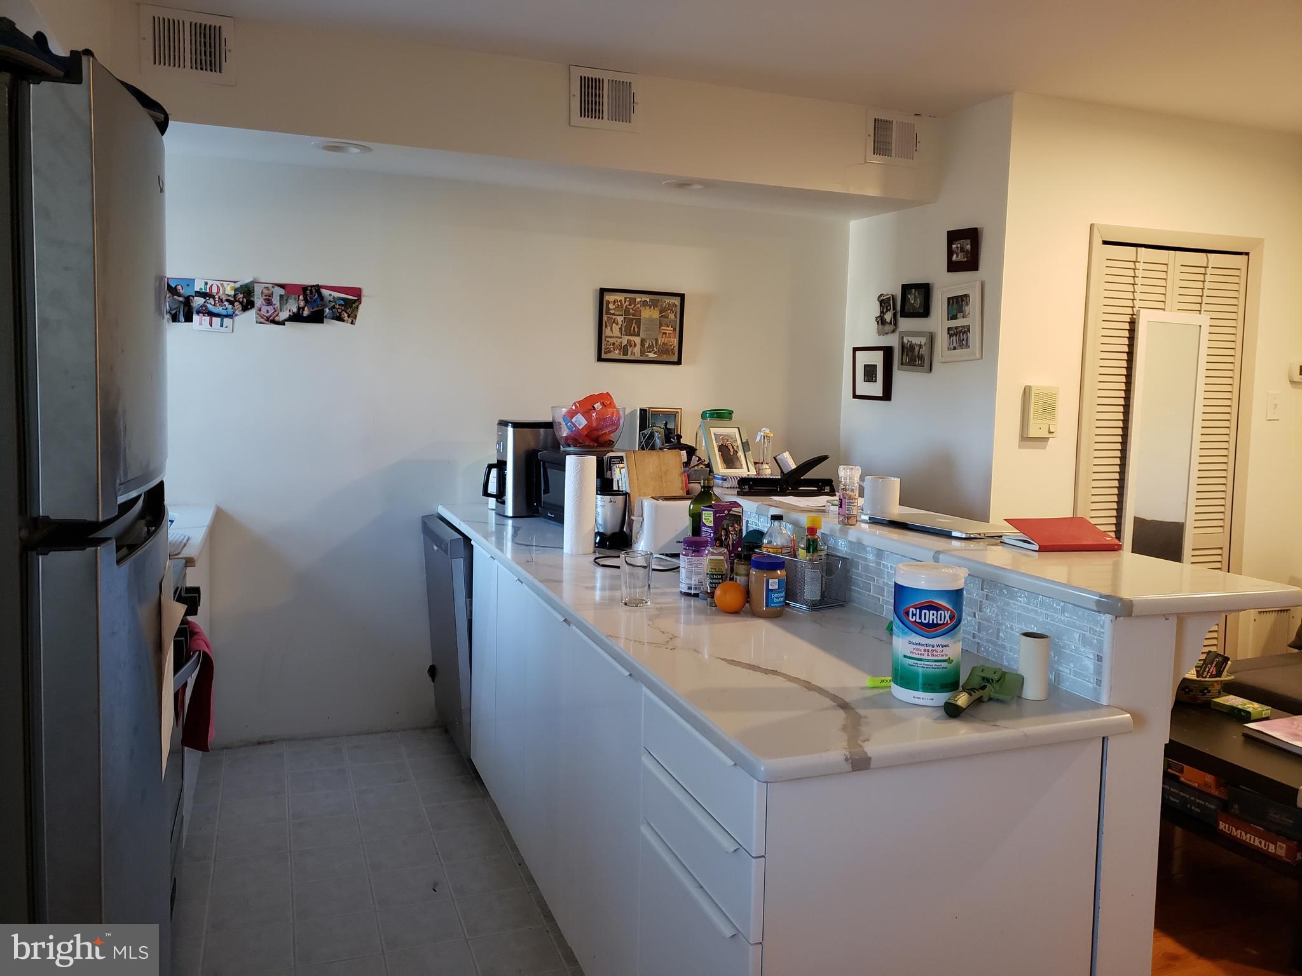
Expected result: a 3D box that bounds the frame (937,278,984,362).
[{"bbox_3d":[1.171,-0.631,3.738,0.022,0.292,0.255,-1,6,-21],"label":"frame"}]

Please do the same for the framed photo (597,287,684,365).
[{"bbox_3d":[-0.037,-0.665,4.052,0.375,0.298,0.022,-1,6,-21],"label":"framed photo"}]

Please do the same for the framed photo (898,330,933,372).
[{"bbox_3d":[1.077,-0.554,3.982,0.020,0.160,0.197,-2,7,-26],"label":"framed photo"}]

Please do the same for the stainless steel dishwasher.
[{"bbox_3d":[-0.505,0.564,3.666,0.620,0.860,0.610,-1,6,-21],"label":"stainless steel dishwasher"}]

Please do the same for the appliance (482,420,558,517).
[{"bbox_3d":[-0.491,-0.072,3.633,0.280,0.342,0.186,-1,6,-21],"label":"appliance"}]

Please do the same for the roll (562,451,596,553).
[{"bbox_3d":[-0.203,0.048,2.812,0.096,0.277,0.096,2,6,0],"label":"roll"}]

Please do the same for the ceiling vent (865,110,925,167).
[{"bbox_3d":[0.949,-1.354,3.792,0.252,0.199,0.020,-1,6,-21],"label":"ceiling vent"}]

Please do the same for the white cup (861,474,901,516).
[{"bbox_3d":[0.546,0.026,2.364,0.115,0.098,0.085,3,6,13],"label":"white cup"}]

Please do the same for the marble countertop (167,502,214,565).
[{"bbox_3d":[-1.672,0.148,2.927,0.635,0.035,1.120,-1,6,-21],"label":"marble countertop"}]

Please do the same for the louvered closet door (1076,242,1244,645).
[{"bbox_3d":[2.027,0.051,3.951,0.767,1.955,0.040,-1,6,-21],"label":"louvered closet door"}]

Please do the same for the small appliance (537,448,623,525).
[{"bbox_3d":[-0.180,0.009,3.411,0.317,0.240,0.425,-1,6,-21],"label":"small appliance"}]

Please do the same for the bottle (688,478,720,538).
[{"bbox_3d":[0.146,0.098,2.550,0.102,0.255,0.102,-1,6,-21],"label":"bottle"}]

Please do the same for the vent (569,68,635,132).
[{"bbox_3d":[-0.155,-1.335,3.362,0.253,0.200,0.020,-1,6,-21],"label":"vent"}]

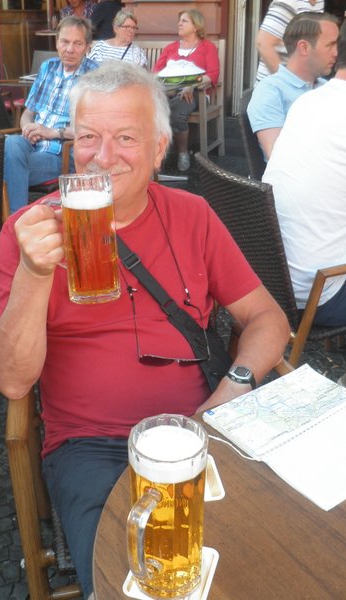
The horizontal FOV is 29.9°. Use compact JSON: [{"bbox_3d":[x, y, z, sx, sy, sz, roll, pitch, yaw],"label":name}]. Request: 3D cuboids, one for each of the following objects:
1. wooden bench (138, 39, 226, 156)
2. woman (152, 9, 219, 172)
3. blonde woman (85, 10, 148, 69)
[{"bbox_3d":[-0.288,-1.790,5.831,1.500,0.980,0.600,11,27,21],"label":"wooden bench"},{"bbox_3d":[0.115,-1.740,5.263,0.550,1.270,0.720,7,25,13],"label":"woman"},{"bbox_3d":[-0.400,-1.470,4.860,0.500,1.260,0.750,-3,25,-7],"label":"blonde woman"}]

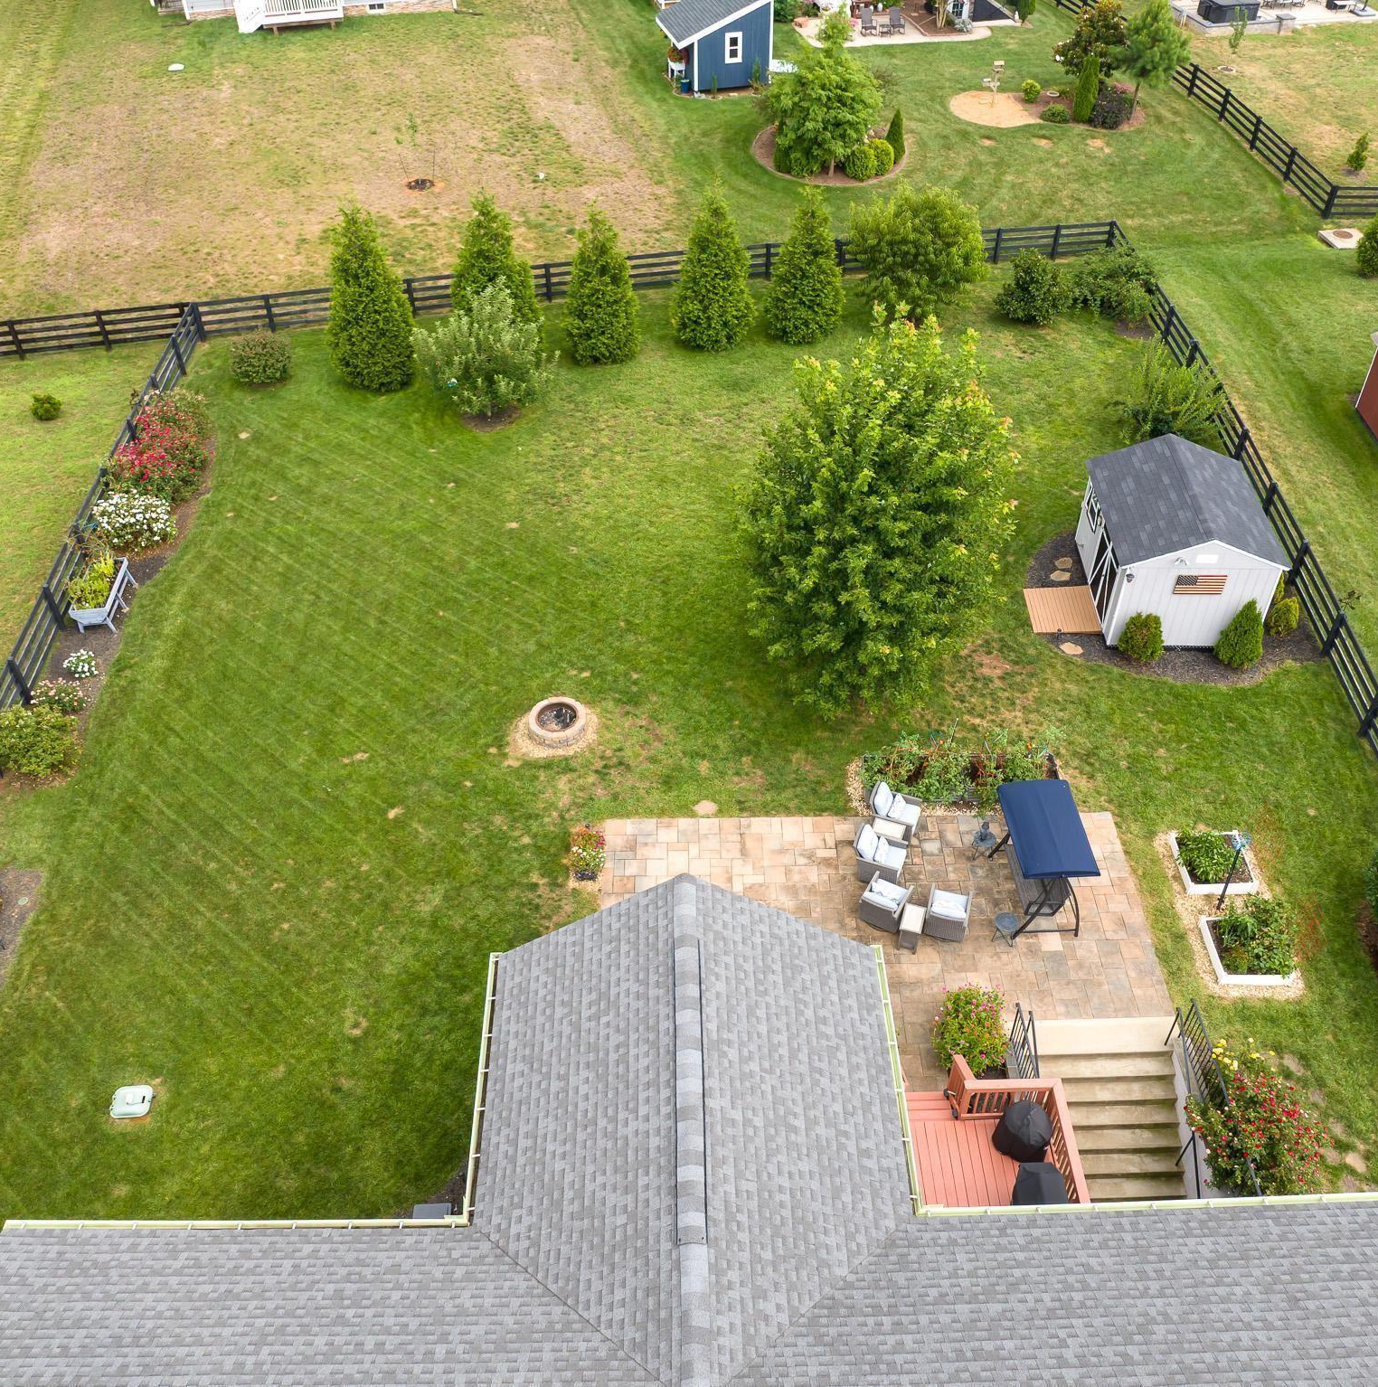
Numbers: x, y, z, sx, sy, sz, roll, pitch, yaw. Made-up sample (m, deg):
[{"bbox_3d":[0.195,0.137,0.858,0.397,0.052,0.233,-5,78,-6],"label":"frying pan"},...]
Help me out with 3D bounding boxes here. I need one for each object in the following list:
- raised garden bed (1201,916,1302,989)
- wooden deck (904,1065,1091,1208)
[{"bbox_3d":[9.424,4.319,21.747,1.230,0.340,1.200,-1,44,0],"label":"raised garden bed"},{"bbox_3d":[3.930,6.999,17.729,2.950,1.350,3.050,-1,44,0],"label":"wooden deck"}]

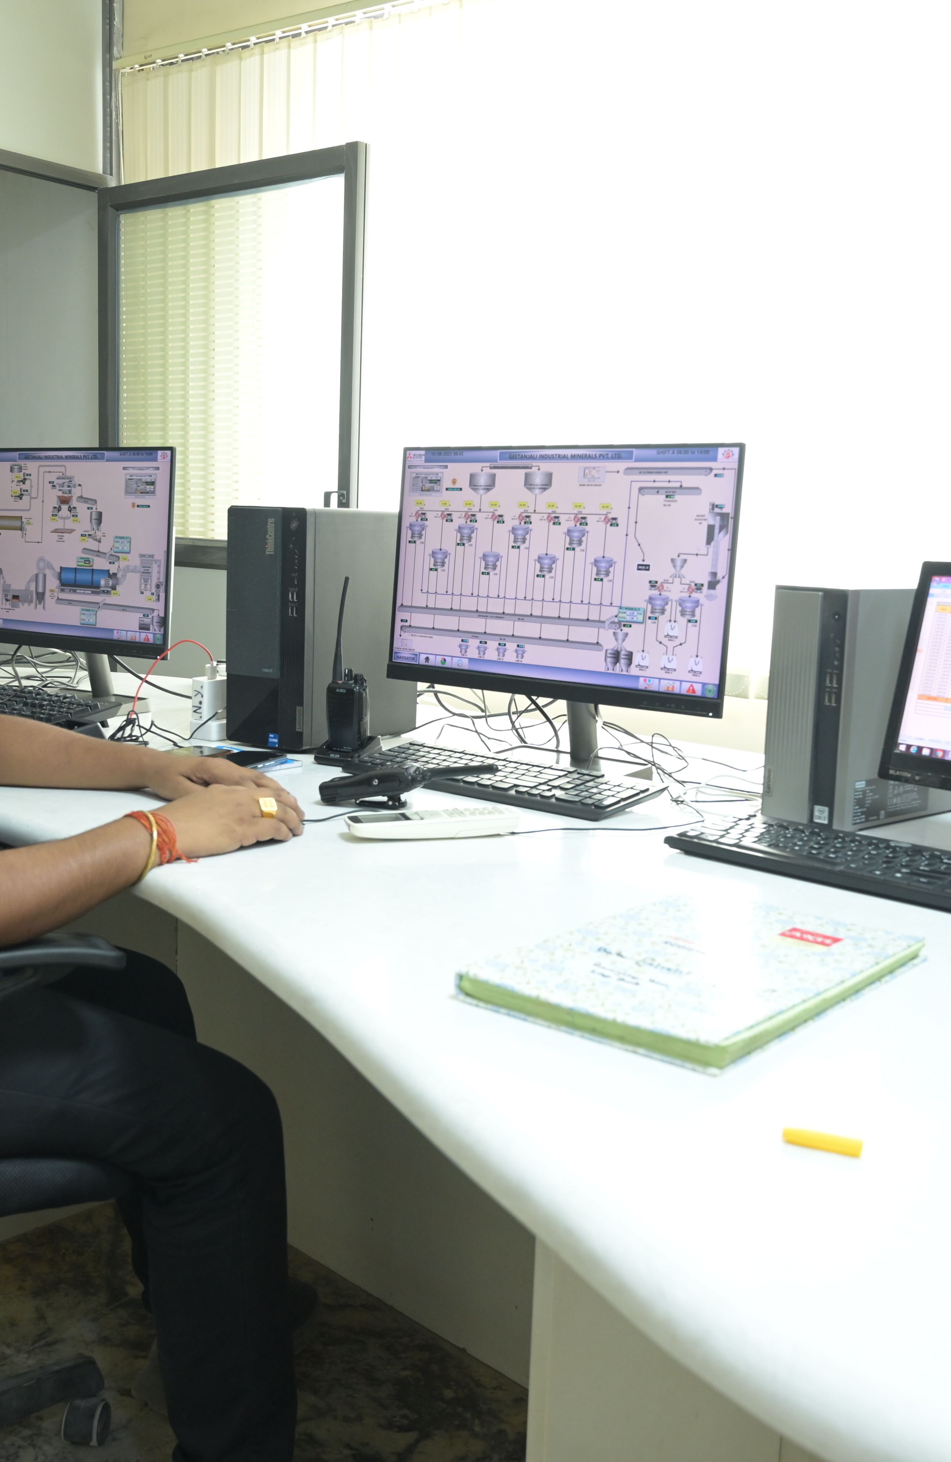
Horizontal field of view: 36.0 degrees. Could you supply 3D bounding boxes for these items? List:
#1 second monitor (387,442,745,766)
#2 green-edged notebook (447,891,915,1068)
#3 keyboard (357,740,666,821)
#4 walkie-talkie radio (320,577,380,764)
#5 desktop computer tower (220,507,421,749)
[{"bbox_3d":[0.107,-0.192,1.789,0.490,0.303,0.050,8,7,36],"label":"second monitor"},{"bbox_3d":[0.168,0.171,1.076,0.207,0.020,0.330,9,10,38],"label":"green-edged notebook"},{"bbox_3d":[0.019,0.055,1.810,0.425,0.028,0.150,9,10,38],"label":"keyboard"},{"bbox_3d":[-0.164,-0.082,1.939,0.070,0.245,0.065,8,10,38],"label":"walkie-talkie radio"},{"bbox_3d":[-0.220,-0.160,2.184,0.143,0.335,0.281,7,10,31],"label":"desktop computer tower"}]

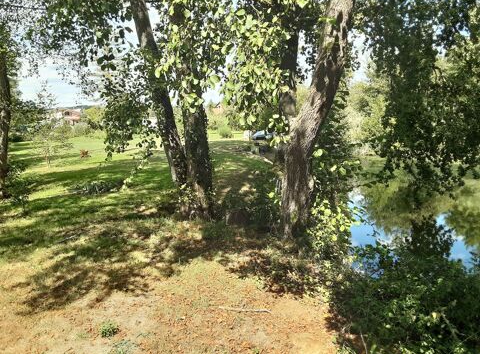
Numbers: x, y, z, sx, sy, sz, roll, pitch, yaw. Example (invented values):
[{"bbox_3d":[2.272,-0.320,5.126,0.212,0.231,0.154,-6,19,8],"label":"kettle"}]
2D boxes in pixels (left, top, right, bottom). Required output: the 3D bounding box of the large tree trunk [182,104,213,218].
[{"bbox_3d":[-0.680,-0.260,6.200,0.450,1.780,0.430,-1,9,-6],"label":"large tree trunk"}]

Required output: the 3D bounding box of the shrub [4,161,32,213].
[{"bbox_3d":[-3.700,0.180,6.500,0.430,0.840,0.420,-5,10,-30],"label":"shrub"}]

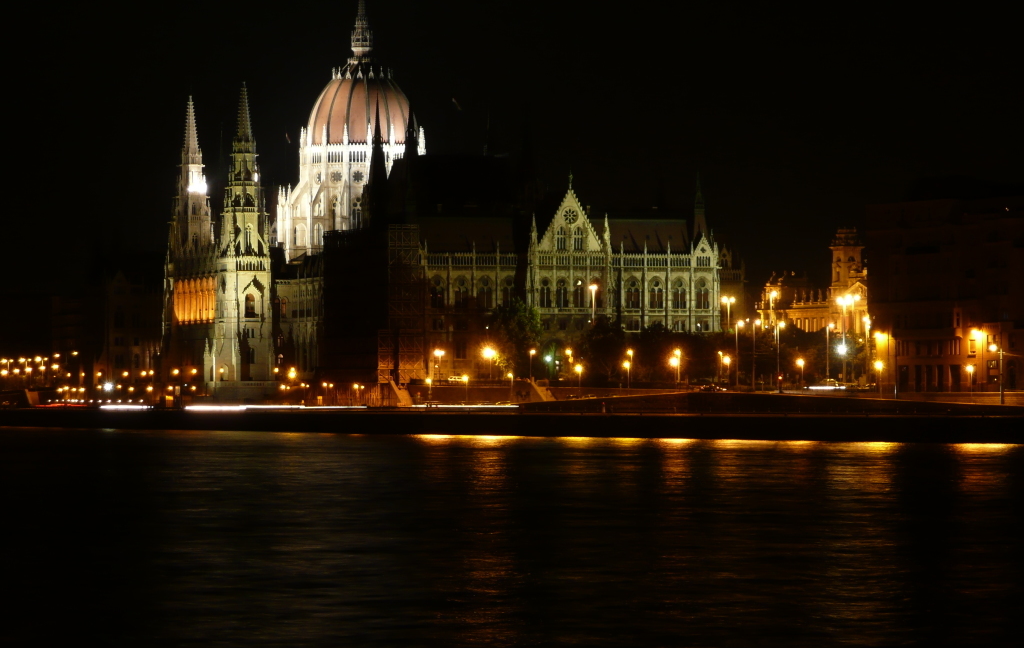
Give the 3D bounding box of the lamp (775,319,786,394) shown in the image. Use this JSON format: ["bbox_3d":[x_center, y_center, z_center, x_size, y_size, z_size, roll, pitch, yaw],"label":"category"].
[{"bbox_3d":[43.850,5.370,678.000,1.550,11.390,0.400,0,-1,-18],"label":"lamp"}]

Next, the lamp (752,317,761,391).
[{"bbox_3d":[39.360,5.160,670.000,1.280,11.290,0.400,0,-1,-18],"label":"lamp"}]

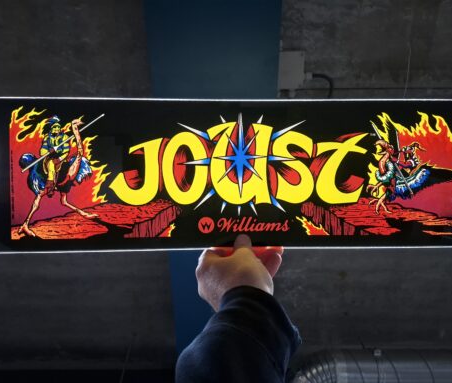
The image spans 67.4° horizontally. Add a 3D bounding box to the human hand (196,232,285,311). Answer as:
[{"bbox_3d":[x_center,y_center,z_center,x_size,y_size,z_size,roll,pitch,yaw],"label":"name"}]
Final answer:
[{"bbox_3d":[0.018,0.094,0.407,0.110,0.115,0.085,0,-60,0],"label":"human hand"}]

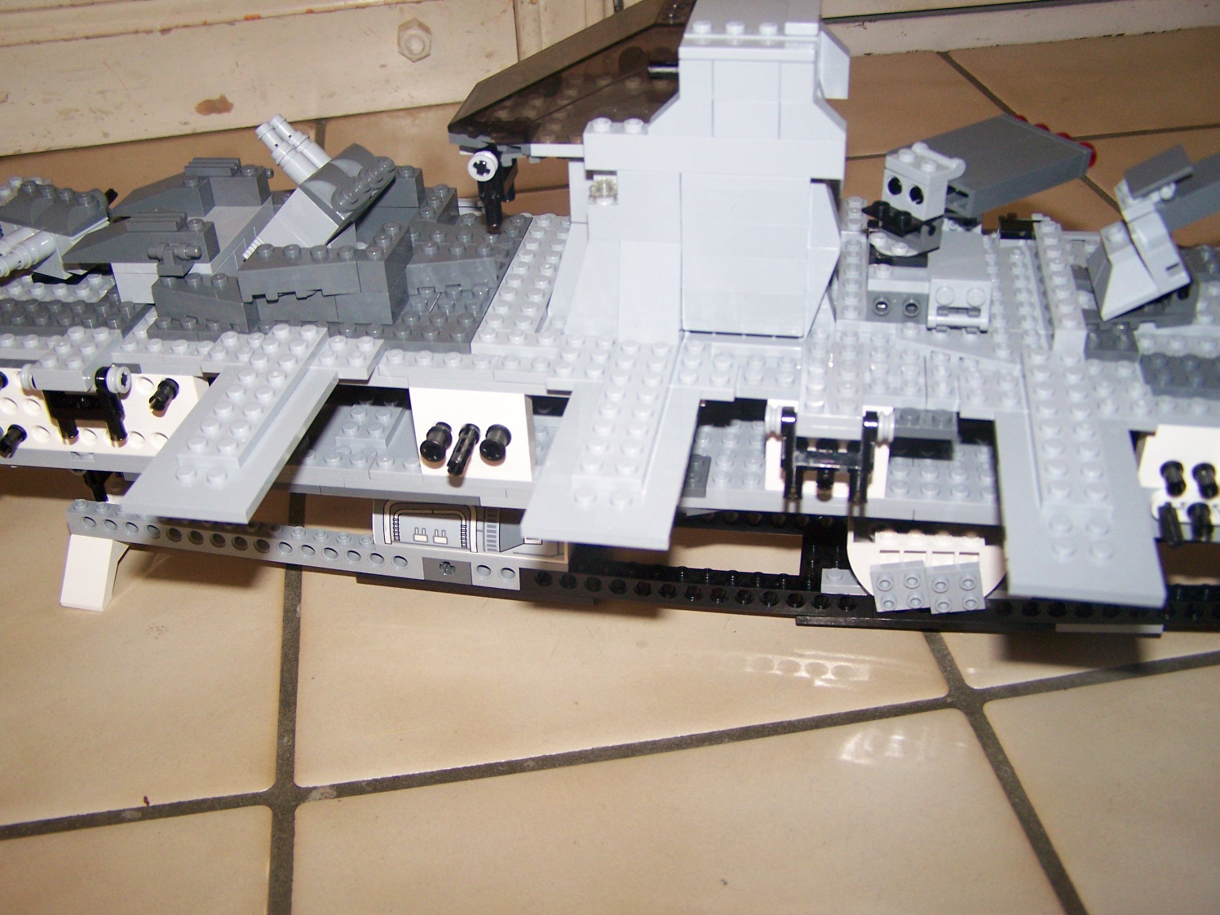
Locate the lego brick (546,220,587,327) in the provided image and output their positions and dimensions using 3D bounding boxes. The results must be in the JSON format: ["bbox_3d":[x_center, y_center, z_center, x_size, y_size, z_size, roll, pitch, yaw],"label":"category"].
[{"bbox_3d":[-0.009,-0.054,0.373,0.016,0.029,0.009,4,36,9],"label":"lego brick"}]

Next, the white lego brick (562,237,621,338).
[{"bbox_3d":[-0.004,-0.047,0.357,0.016,0.029,0.009,4,36,9],"label":"white lego brick"}]

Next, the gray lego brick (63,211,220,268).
[{"bbox_3d":[-0.138,-0.064,0.392,0.048,0.011,0.008,2,35,7],"label":"gray lego brick"}]

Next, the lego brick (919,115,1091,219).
[{"bbox_3d":[0.104,-0.081,0.368,0.047,0.007,0.033,-23,40,-26],"label":"lego brick"}]

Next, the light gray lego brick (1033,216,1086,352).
[{"bbox_3d":[0.121,-0.046,0.365,0.008,0.010,0.064,4,36,9],"label":"light gray lego brick"}]

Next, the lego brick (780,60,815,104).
[{"bbox_3d":[0.045,-0.091,0.318,0.008,0.010,0.008,4,36,9],"label":"lego brick"}]

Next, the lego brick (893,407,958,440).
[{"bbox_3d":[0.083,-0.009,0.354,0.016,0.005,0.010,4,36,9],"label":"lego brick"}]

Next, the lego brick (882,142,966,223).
[{"bbox_3d":[0.085,-0.075,0.363,0.013,0.015,0.016,-21,39,-29],"label":"lego brick"}]

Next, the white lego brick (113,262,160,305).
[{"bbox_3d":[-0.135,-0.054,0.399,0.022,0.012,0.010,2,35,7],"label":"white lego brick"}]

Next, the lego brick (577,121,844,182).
[{"bbox_3d":[0.026,-0.076,0.329,0.064,0.010,0.008,4,36,9],"label":"lego brick"}]

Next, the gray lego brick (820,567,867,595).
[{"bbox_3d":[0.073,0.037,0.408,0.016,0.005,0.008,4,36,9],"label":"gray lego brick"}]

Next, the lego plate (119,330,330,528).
[{"bbox_3d":[-0.091,-0.011,0.335,0.032,0.008,0.079,4,36,9],"label":"lego plate"}]

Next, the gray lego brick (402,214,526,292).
[{"bbox_3d":[-0.043,-0.059,0.392,0.026,0.010,0.035,4,36,9],"label":"gray lego brick"}]

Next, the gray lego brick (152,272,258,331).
[{"bbox_3d":[-0.115,-0.045,0.381,0.032,0.011,0.016,4,36,9],"label":"gray lego brick"}]

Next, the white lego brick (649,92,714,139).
[{"bbox_3d":[0.017,-0.084,0.325,0.016,0.010,0.008,4,36,9],"label":"white lego brick"}]

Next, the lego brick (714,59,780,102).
[{"bbox_3d":[0.033,-0.090,0.317,0.016,0.010,0.008,4,36,9],"label":"lego brick"}]

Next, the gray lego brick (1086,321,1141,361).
[{"bbox_3d":[0.134,-0.032,0.361,0.016,0.005,0.016,4,36,9],"label":"gray lego brick"}]

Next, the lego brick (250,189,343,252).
[{"bbox_3d":[-0.090,-0.071,0.405,0.016,0.028,0.016,44,42,-11],"label":"lego brick"}]

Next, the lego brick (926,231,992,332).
[{"bbox_3d":[0.096,-0.048,0.369,0.016,0.015,0.032,4,32,9],"label":"lego brick"}]

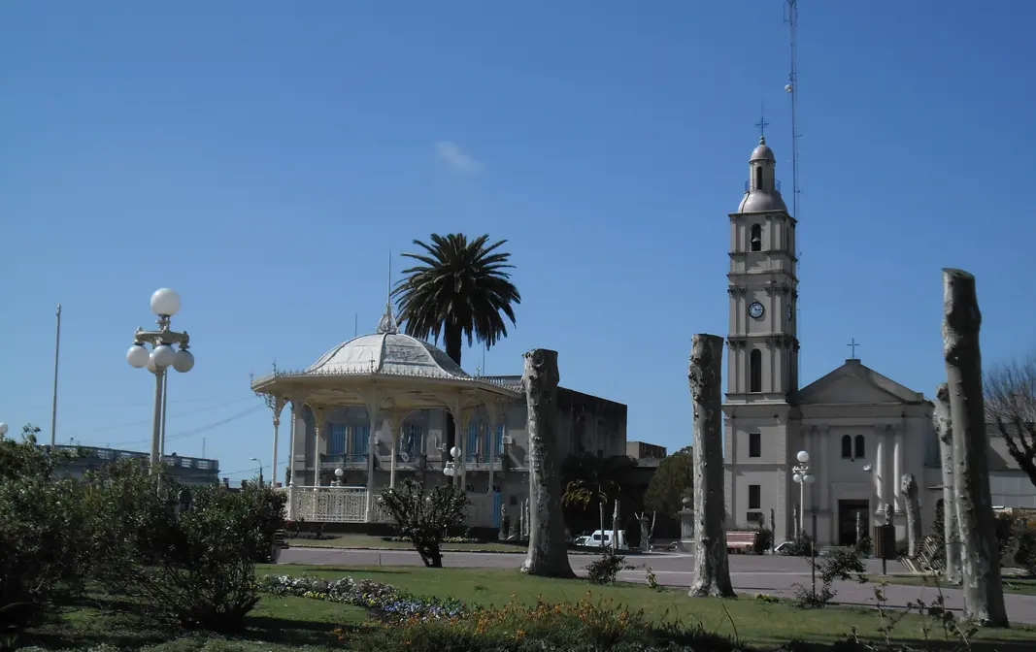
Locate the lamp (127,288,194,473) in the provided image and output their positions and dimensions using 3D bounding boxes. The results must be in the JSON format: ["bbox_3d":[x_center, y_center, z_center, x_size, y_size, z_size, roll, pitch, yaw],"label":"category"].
[{"bbox_3d":[-5.444,1.656,23.463,0.980,4.485,0.980,3,-7,-13],"label":"lamp"}]

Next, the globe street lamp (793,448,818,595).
[{"bbox_3d":[9.948,6.184,54.232,0.880,3.733,0.880,1,-7,0],"label":"globe street lamp"}]

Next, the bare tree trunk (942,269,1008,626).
[{"bbox_3d":[5.236,1.346,17.854,0.640,4.048,0.560,1,-7,0],"label":"bare tree trunk"}]

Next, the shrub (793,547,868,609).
[{"bbox_3d":[4.057,3.275,20.191,0.930,0.759,0.800,1,-7,0],"label":"shrub"}]

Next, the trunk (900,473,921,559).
[{"bbox_3d":[16.567,8.032,65.561,0.750,3.575,0.700,0,-8,14],"label":"trunk"}]

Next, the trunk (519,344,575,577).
[{"bbox_3d":[0.667,2.916,33.402,1.050,4.881,0.950,1,-7,1],"label":"trunk"}]

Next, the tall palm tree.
[{"bbox_3d":[-2.994,2.879,76.240,6.200,15.073,6.200,2,-7,-2],"label":"tall palm tree"}]

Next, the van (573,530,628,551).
[{"bbox_3d":[5.736,15.424,112.112,4.200,1.800,1.650,-2,-8,20],"label":"van"}]

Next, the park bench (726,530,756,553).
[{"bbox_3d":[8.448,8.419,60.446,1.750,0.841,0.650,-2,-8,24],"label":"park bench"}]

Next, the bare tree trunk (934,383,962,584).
[{"bbox_3d":[8.316,3.020,30.050,0.500,3.863,0.440,1,-7,0],"label":"bare tree trunk"}]

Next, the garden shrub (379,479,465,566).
[{"bbox_3d":[-2.072,4.352,34.227,1.850,1.886,1.700,1,-7,0],"label":"garden shrub"}]

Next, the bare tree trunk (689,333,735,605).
[{"bbox_3d":[3.343,2.403,26.923,0.740,4.554,0.720,0,-7,7],"label":"bare tree trunk"}]

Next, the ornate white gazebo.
[{"bbox_3d":[-4.328,3.004,51.017,8.400,7.576,8.400,2,-7,-5],"label":"ornate white gazebo"}]

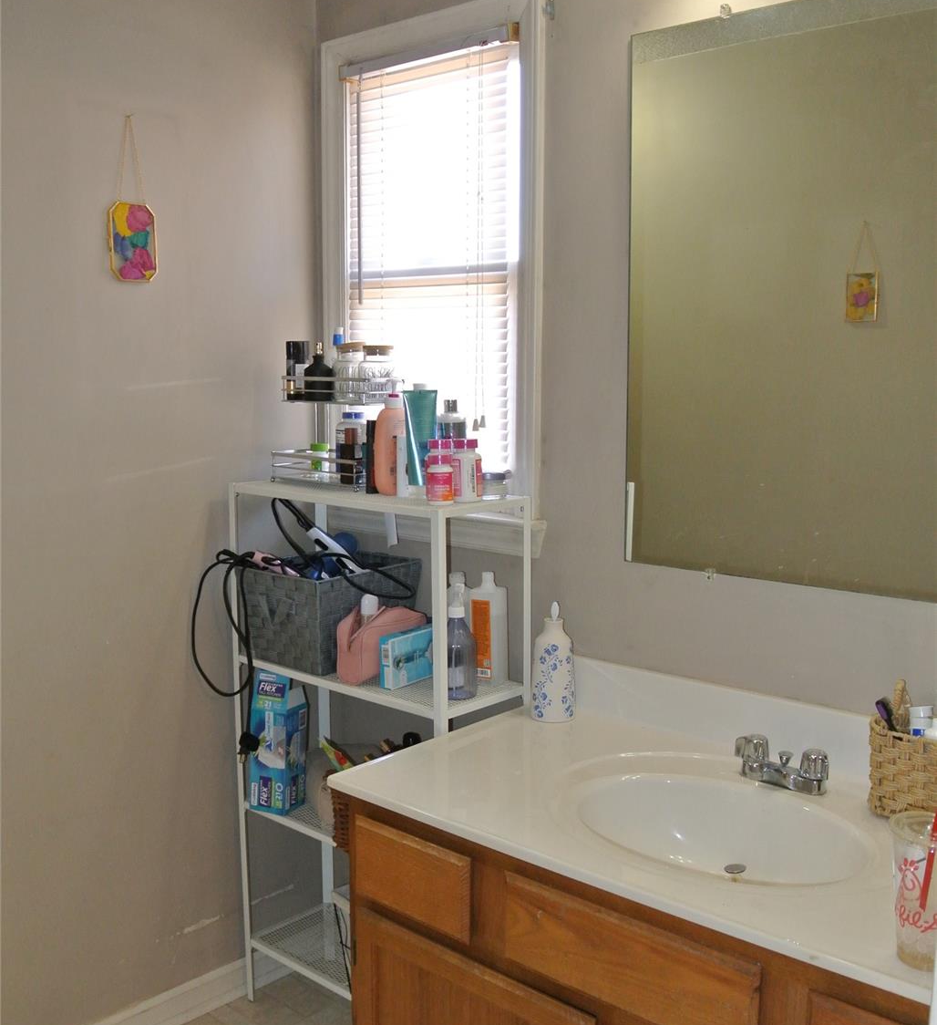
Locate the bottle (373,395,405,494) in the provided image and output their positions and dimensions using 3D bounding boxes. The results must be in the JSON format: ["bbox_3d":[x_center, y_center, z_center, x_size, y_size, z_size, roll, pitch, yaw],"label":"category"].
[{"bbox_3d":[-0.148,-0.140,2.230,0.060,0.208,0.072,6,9,42],"label":"bottle"}]

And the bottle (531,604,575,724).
[{"bbox_3d":[0.158,0.271,2.086,0.080,0.215,0.080,0,7,0],"label":"bottle"}]

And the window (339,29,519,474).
[{"bbox_3d":[-0.081,-0.486,2.363,0.490,0.870,0.070,6,9,42],"label":"window"}]

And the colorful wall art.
[{"bbox_3d":[-0.650,-0.526,2.190,0.016,0.158,0.100,6,9,42],"label":"colorful wall art"}]

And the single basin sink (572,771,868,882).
[{"bbox_3d":[0.351,0.503,1.617,0.440,0.130,0.335,6,9,42],"label":"single basin sink"}]

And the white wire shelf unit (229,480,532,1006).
[{"bbox_3d":[-0.185,0.525,2.305,0.608,1.142,0.243,6,9,43],"label":"white wire shelf unit"}]

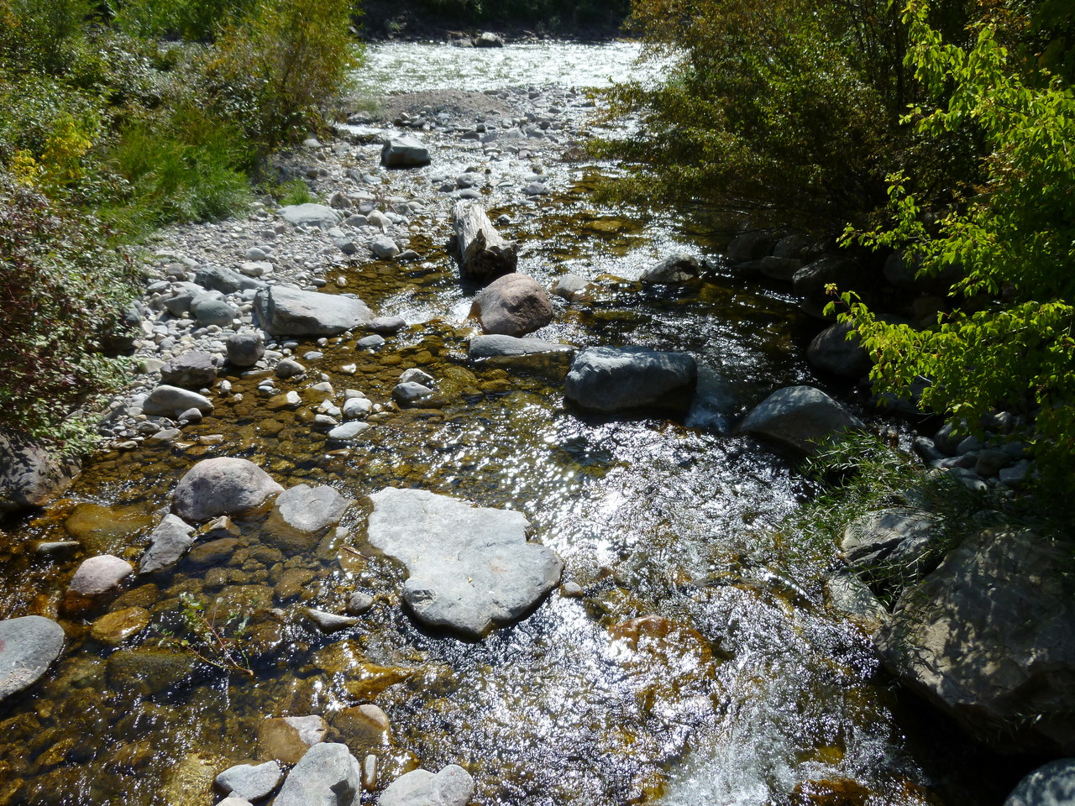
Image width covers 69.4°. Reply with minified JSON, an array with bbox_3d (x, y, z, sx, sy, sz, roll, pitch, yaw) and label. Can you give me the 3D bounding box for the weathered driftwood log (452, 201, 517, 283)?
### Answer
[{"bbox_3d":[-0.760,-2.158,10.266,0.580,0.560,1.897,-6,30,-11],"label":"weathered driftwood log"}]

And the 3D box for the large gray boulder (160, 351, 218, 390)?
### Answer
[{"bbox_3d":[-3.182,-0.305,7.085,0.470,0.263,0.352,-14,32,-23],"label":"large gray boulder"}]

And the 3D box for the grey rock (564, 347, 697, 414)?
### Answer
[{"bbox_3d":[0.792,-0.198,6.586,1.121,0.511,0.617,-2,29,-4],"label":"grey rock"}]

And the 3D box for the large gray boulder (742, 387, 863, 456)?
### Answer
[{"bbox_3d":[2.183,0.109,6.410,0.967,0.375,0.628,11,31,19],"label":"large gray boulder"}]

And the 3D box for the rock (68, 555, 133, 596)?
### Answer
[{"bbox_3d":[-2.745,1.084,4.884,0.347,0.160,0.236,-20,34,-31],"label":"rock"}]

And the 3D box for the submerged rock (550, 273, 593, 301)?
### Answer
[{"bbox_3d":[0.385,-1.307,8.800,0.480,0.280,0.380,0,29,0],"label":"submerged rock"}]

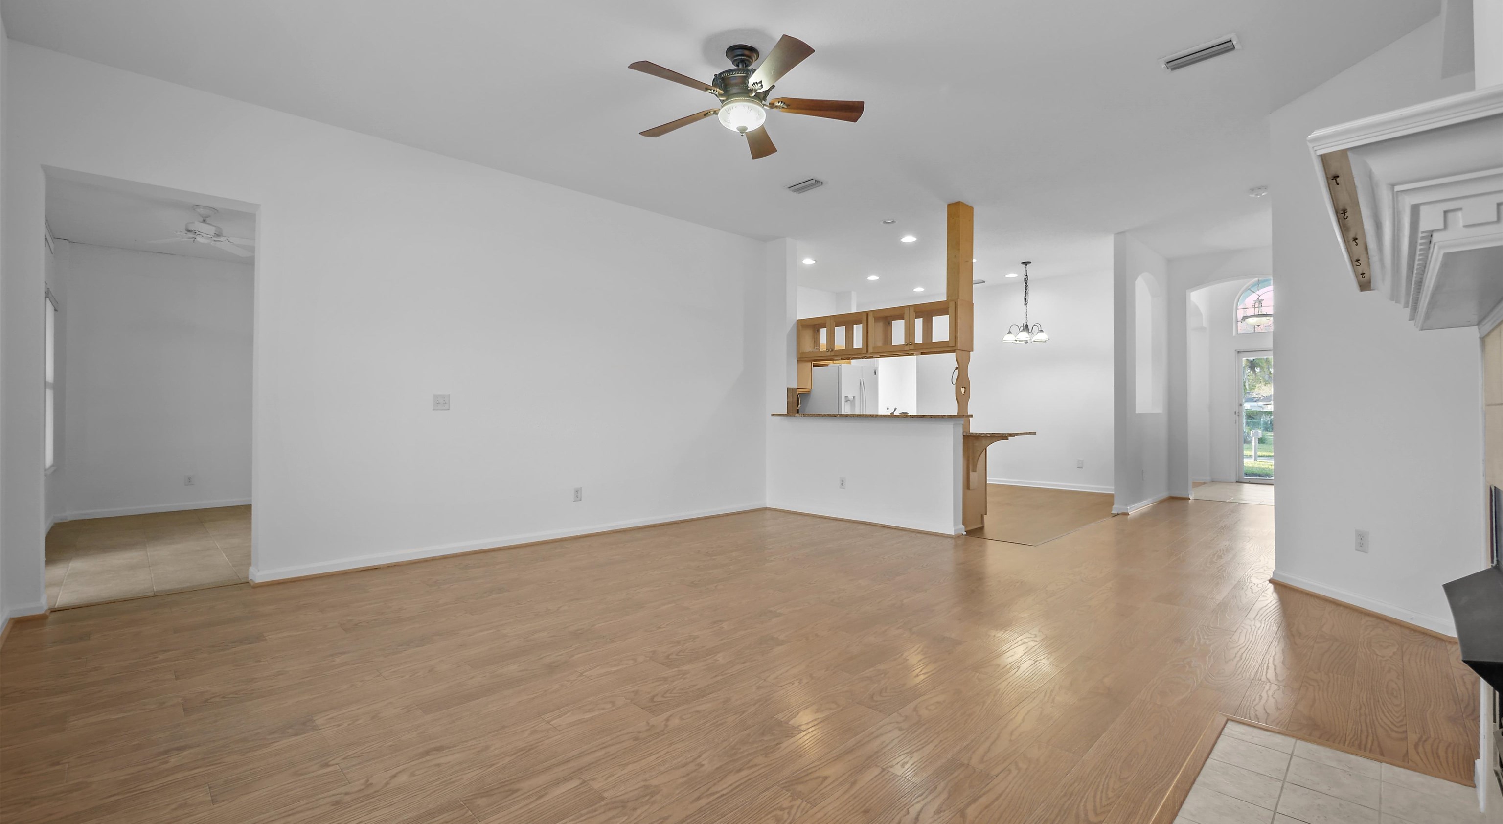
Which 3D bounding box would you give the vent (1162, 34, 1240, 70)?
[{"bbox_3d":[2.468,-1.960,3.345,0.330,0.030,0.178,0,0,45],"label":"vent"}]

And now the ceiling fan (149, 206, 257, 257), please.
[{"bbox_3d":[-4.670,-1.585,5.200,1.280,0.300,1.280,0,0,-45],"label":"ceiling fan"}]

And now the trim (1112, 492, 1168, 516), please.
[{"bbox_3d":[4.650,1.052,7.180,1.950,0.088,0.140,0,0,-45],"label":"trim"}]

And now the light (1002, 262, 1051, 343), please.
[{"bbox_3d":[3.630,-1.435,8.020,0.620,1.070,0.610,0,0,45],"label":"light"}]

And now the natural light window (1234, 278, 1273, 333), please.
[{"bbox_3d":[7.860,-1.640,9.130,0.950,0.870,0.100,0,0,45],"label":"natural light window"}]

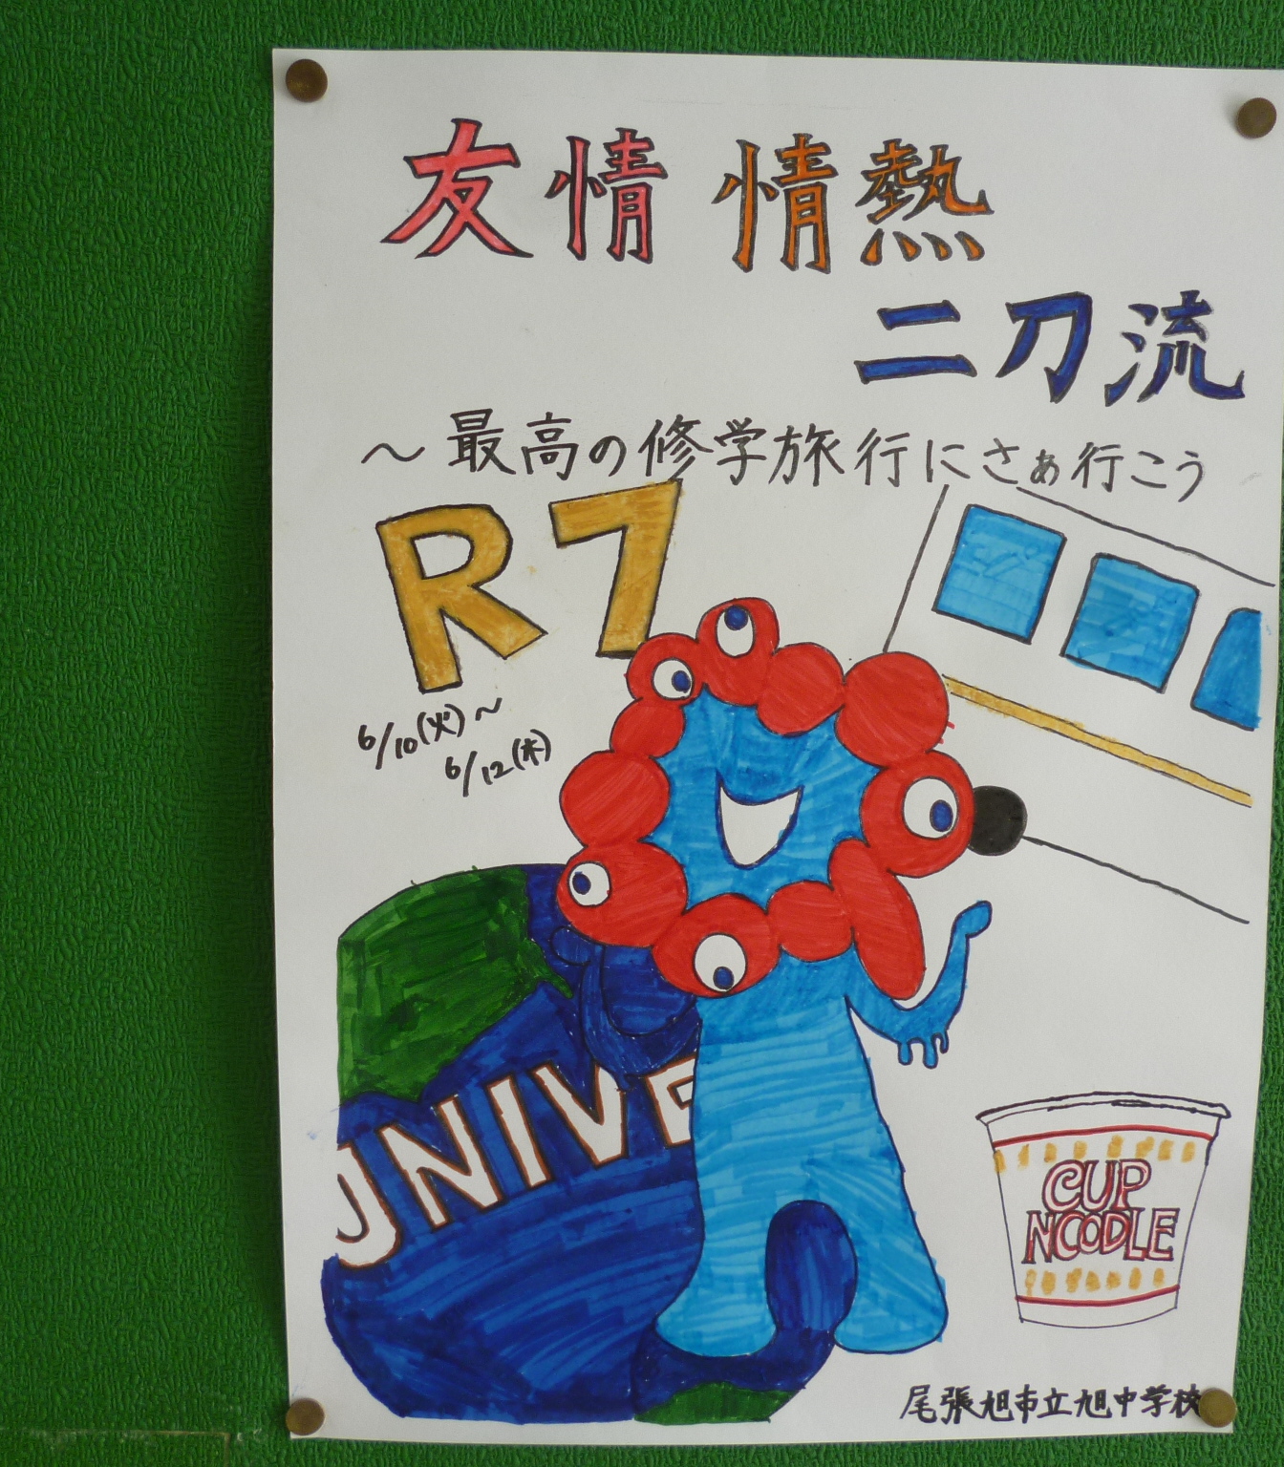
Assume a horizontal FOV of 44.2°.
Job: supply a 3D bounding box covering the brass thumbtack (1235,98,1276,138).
[{"bbox_3d":[0.162,-0.163,0.420,0.011,0.011,0.009,0,5,-2],"label":"brass thumbtack"}]

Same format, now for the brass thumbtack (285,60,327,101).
[{"bbox_3d":[-0.087,-0.169,0.412,0.011,0.011,0.009,0,5,-2],"label":"brass thumbtack"}]

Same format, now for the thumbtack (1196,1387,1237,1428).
[{"bbox_3d":[0.164,0.192,0.453,0.011,0.011,0.009,0,5,-2],"label":"thumbtack"}]

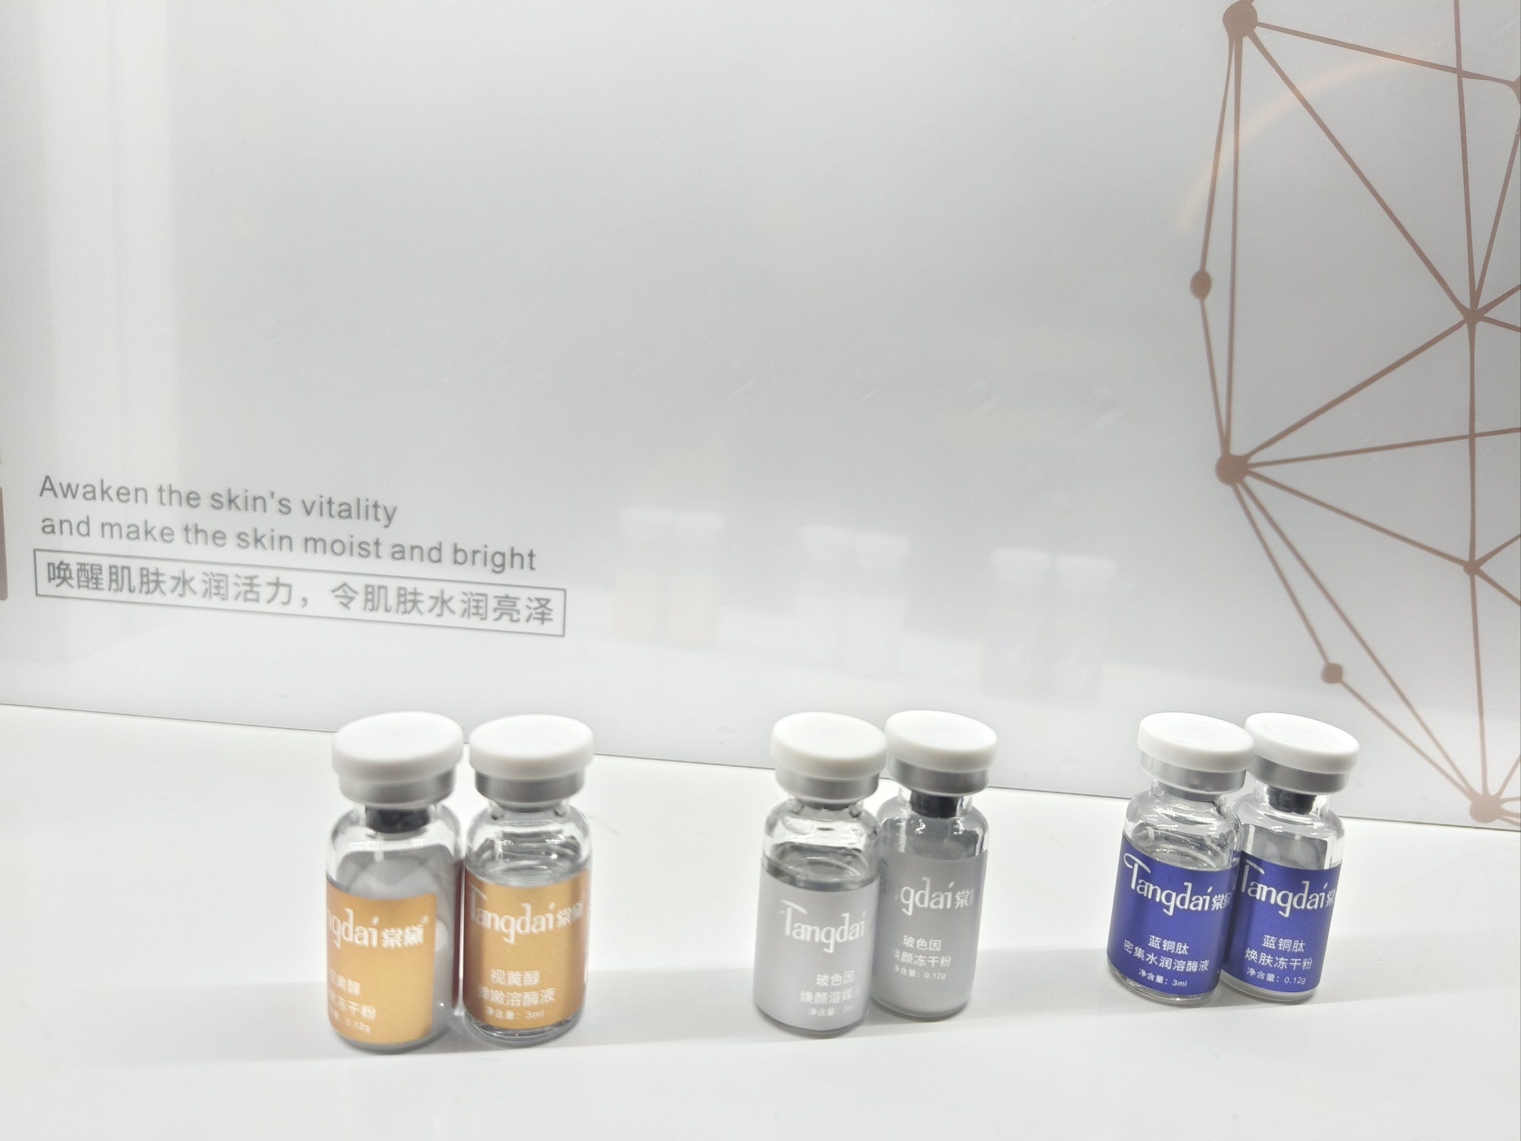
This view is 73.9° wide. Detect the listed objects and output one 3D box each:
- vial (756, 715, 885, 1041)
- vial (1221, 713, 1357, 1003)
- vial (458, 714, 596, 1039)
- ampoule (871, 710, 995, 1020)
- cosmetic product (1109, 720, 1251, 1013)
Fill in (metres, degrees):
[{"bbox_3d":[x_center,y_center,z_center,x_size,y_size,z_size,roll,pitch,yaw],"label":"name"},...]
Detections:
[{"bbox_3d":[0.009,0.042,0.142,0.017,0.041,0.017,4,10,-1],"label":"vial"},{"bbox_3d":[0.081,0.044,0.157,0.017,0.041,0.017,7,11,16],"label":"vial"},{"bbox_3d":[-0.031,0.041,0.136,0.017,0.041,0.017,2,10,-7],"label":"vial"},{"bbox_3d":[0.024,0.043,0.147,0.017,0.041,0.017,6,11,14],"label":"ampoule"},{"bbox_3d":[0.064,0.044,0.155,0.017,0.041,0.017,8,11,23],"label":"cosmetic product"}]

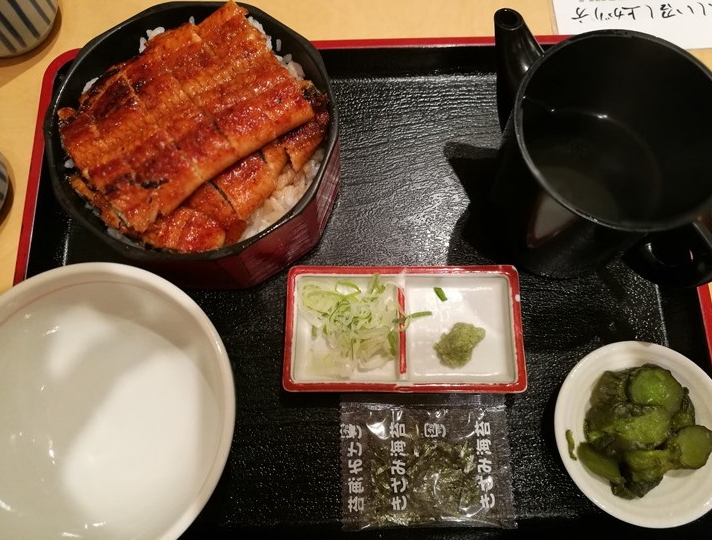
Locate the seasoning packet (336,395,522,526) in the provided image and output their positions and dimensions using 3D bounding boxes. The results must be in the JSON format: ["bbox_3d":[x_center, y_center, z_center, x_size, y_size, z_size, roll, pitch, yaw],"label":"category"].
[{"bbox_3d":[0.038,0.103,0.303,0.092,0.012,0.071,-1,74,0],"label":"seasoning packet"}]

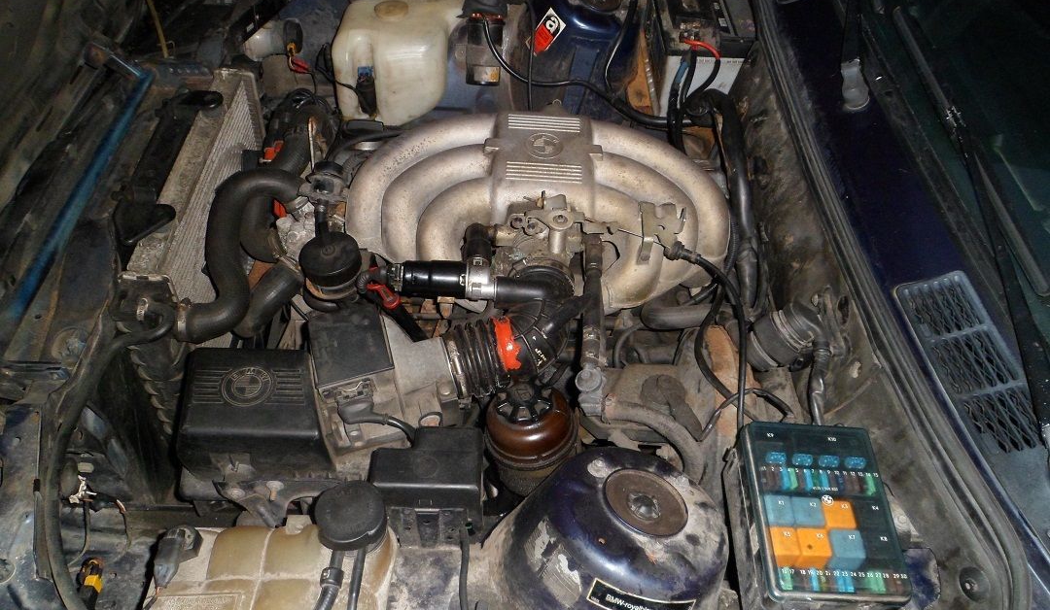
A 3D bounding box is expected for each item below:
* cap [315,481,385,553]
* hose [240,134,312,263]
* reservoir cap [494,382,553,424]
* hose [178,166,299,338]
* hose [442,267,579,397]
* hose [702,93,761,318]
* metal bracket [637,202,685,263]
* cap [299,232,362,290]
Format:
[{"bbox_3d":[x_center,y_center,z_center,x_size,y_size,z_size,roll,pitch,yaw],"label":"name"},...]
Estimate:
[{"bbox_3d":[-0.179,0.217,0.842,0.071,0.030,0.071,0,49,0],"label":"cap"},{"bbox_3d":[-0.390,-0.173,1.283,0.071,0.078,0.250,1,49,0],"label":"hose"},{"bbox_3d":[-0.001,0.111,0.917,0.064,0.030,0.064,1,49,0],"label":"reservoir cap"},{"bbox_3d":[-0.380,-0.079,1.095,0.113,0.094,0.345,1,49,0],"label":"hose"},{"bbox_3d":[-0.017,0.034,1.004,0.160,0.110,0.140,1,49,0],"label":"hose"},{"bbox_3d":[0.322,-0.173,1.264,0.054,0.072,0.441,1,49,0],"label":"hose"},{"bbox_3d":[0.170,-0.089,1.025,0.057,0.060,0.050,1,49,0],"label":"metal bracket"},{"bbox_3d":[-0.252,-0.057,1.064,0.077,0.040,0.077,0,49,0],"label":"cap"}]

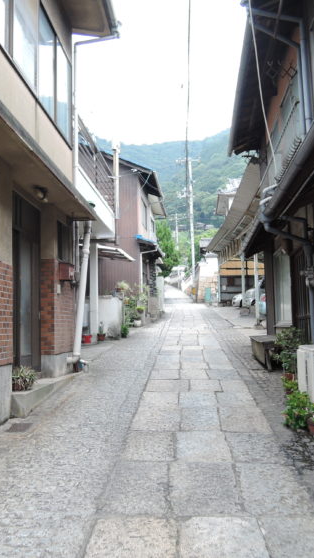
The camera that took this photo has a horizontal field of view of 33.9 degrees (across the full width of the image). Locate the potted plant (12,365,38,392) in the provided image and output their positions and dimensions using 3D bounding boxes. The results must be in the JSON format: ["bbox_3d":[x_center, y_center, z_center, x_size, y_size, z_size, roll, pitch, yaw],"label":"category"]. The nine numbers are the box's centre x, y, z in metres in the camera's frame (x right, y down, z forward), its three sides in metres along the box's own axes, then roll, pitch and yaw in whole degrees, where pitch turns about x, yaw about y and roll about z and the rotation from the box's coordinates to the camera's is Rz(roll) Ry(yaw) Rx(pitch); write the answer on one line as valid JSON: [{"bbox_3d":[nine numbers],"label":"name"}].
[{"bbox_3d":[-1.498,1.108,5.754,0.300,0.260,0.310,-1,-5,4],"label":"potted plant"}]

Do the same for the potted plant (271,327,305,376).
[{"bbox_3d":[1.836,1.031,6.979,0.460,0.740,0.470,-1,-5,4],"label":"potted plant"}]

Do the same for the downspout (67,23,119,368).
[{"bbox_3d":[-1.021,-1.338,8.424,0.860,5.580,0.280,-1,-5,4],"label":"downspout"}]

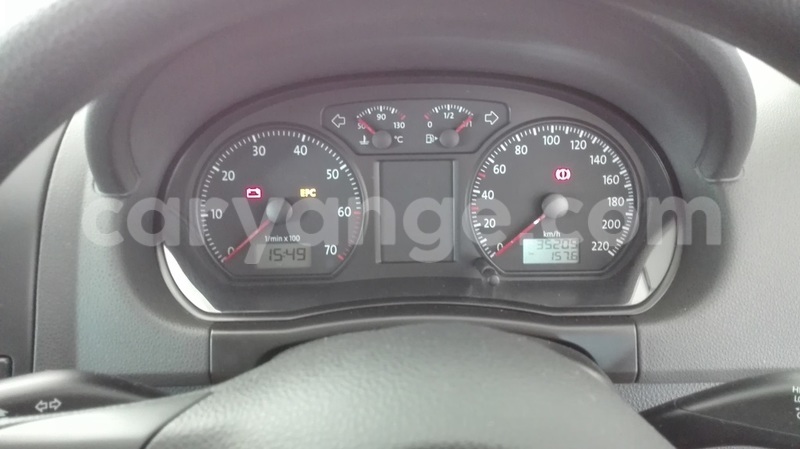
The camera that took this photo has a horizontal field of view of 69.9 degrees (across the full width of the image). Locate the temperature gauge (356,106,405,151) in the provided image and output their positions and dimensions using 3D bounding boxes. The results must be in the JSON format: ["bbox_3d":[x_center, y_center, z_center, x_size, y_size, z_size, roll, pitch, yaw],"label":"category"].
[{"bbox_3d":[-0.012,-0.059,0.347,0.031,0.026,0.010,-1,1,1],"label":"temperature gauge"}]

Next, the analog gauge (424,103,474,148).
[{"bbox_3d":[0.030,-0.060,0.347,0.030,0.027,0.010,-1,1,1],"label":"analog gauge"}]

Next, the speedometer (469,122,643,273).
[{"bbox_3d":[0.090,-0.016,0.332,0.098,0.087,0.018,-1,4,1],"label":"speedometer"}]

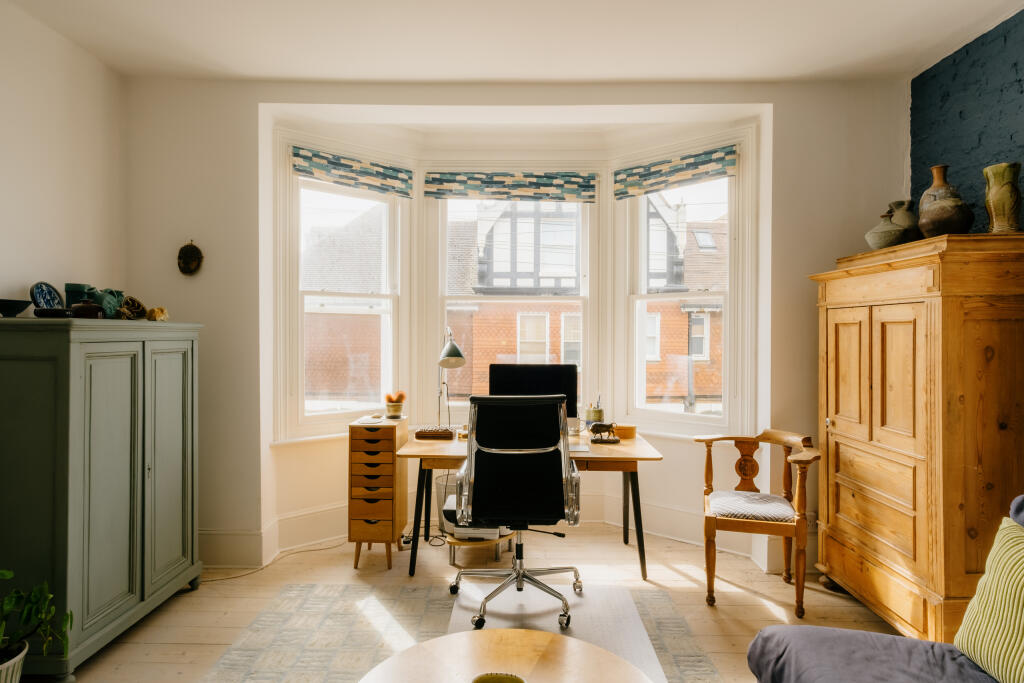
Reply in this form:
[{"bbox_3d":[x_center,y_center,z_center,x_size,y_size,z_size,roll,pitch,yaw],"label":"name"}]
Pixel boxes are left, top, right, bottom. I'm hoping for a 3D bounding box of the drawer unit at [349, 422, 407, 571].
[{"bbox_3d":[-0.825,0.922,3.360,0.280,0.855,0.340,0,0,1],"label":"drawer unit"}]

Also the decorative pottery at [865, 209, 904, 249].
[{"bbox_3d":[1.736,-0.504,2.515,0.165,0.184,0.165,0,1,0],"label":"decorative pottery"}]

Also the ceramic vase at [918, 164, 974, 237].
[{"bbox_3d":[1.821,-0.577,2.270,0.190,0.330,0.190,0,1,0],"label":"ceramic vase"}]

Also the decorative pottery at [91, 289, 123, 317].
[{"bbox_3d":[-1.757,-0.160,2.348,0.140,0.141,0.130,0,1,0],"label":"decorative pottery"}]

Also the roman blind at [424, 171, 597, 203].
[{"bbox_3d":[-0.010,-1.163,4.050,1.290,0.235,0.060,0,0,1],"label":"roman blind"}]

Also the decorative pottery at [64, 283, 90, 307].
[{"bbox_3d":[-2.010,-0.187,2.500,0.095,0.165,0.095,0,0,-3],"label":"decorative pottery"}]

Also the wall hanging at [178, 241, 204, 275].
[{"bbox_3d":[-1.855,-0.484,3.125,0.147,0.203,0.055,0,1,1],"label":"wall hanging"}]

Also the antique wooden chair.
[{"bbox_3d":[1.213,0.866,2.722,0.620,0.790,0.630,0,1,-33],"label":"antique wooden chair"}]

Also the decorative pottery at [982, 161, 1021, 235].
[{"bbox_3d":[2.146,-0.624,2.370,0.128,0.315,0.128,0,0,-6],"label":"decorative pottery"}]

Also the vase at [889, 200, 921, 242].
[{"bbox_3d":[1.892,-0.550,2.606,0.150,0.260,0.150,0,1,0],"label":"vase"}]

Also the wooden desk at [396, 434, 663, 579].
[{"bbox_3d":[0.100,0.989,3.350,1.450,0.722,0.800,0,0,1],"label":"wooden desk"}]

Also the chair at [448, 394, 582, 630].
[{"bbox_3d":[0.030,0.757,2.650,0.640,1.010,0.660,0,1,-5],"label":"chair"}]

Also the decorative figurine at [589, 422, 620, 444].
[{"bbox_3d":[0.578,0.566,3.370,0.190,0.121,0.070,0,0,2],"label":"decorative figurine"}]

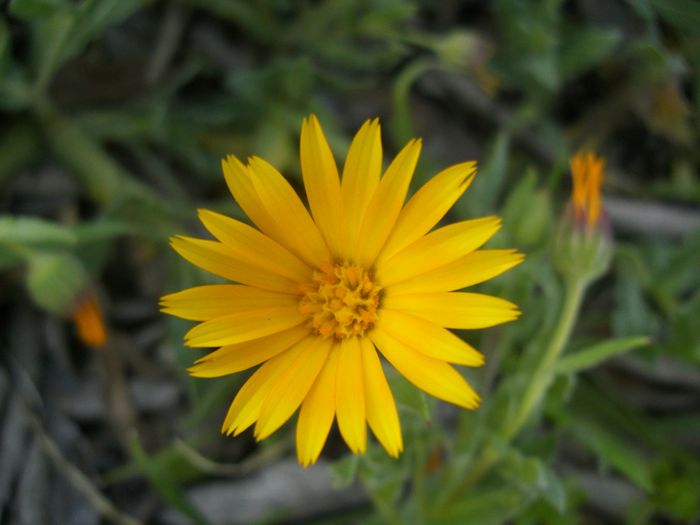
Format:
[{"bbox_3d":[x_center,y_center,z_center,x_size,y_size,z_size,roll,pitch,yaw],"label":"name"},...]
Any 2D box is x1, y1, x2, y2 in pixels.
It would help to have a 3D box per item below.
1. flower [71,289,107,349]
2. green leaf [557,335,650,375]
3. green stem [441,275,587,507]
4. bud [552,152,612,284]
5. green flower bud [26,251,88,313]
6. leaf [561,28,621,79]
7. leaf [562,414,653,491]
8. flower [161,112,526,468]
[{"bbox_3d":[-0.053,0.012,0.156,0.006,0.011,0.006,-25,18,0],"label":"flower"},{"bbox_3d":[0.050,0.018,0.151,0.019,0.004,0.005,-16,52,6],"label":"green leaf"},{"bbox_3d":[0.035,0.029,0.162,0.006,0.069,0.006,19,35,0],"label":"green stem"},{"bbox_3d":[0.043,-0.008,0.141,0.011,0.024,0.011,1,21,0],"label":"bud"},{"bbox_3d":[-0.056,0.004,0.147,0.011,0.011,0.012,-39,96,0],"label":"green flower bud"},{"bbox_3d":[0.066,-0.057,0.210,0.018,0.005,0.009,-34,53,13],"label":"leaf"},{"bbox_3d":[0.063,0.046,0.186,0.031,0.005,0.007,39,54,-13],"label":"leaf"},{"bbox_3d":[-0.001,0.004,0.103,0.048,0.014,0.046,0,83,0],"label":"flower"}]

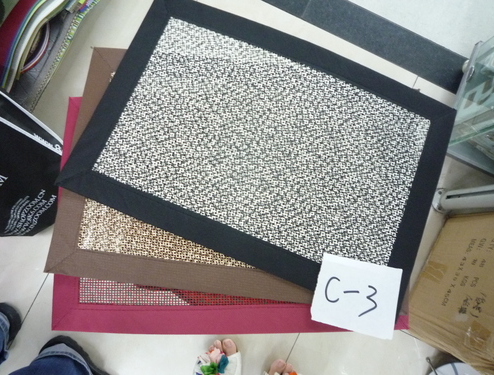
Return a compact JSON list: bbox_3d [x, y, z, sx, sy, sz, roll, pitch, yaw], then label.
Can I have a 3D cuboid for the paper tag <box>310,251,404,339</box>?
[{"bbox_3d":[0.265,0.257,0.860,0.195,0.008,0.162,13,82,-1],"label":"paper tag"}]

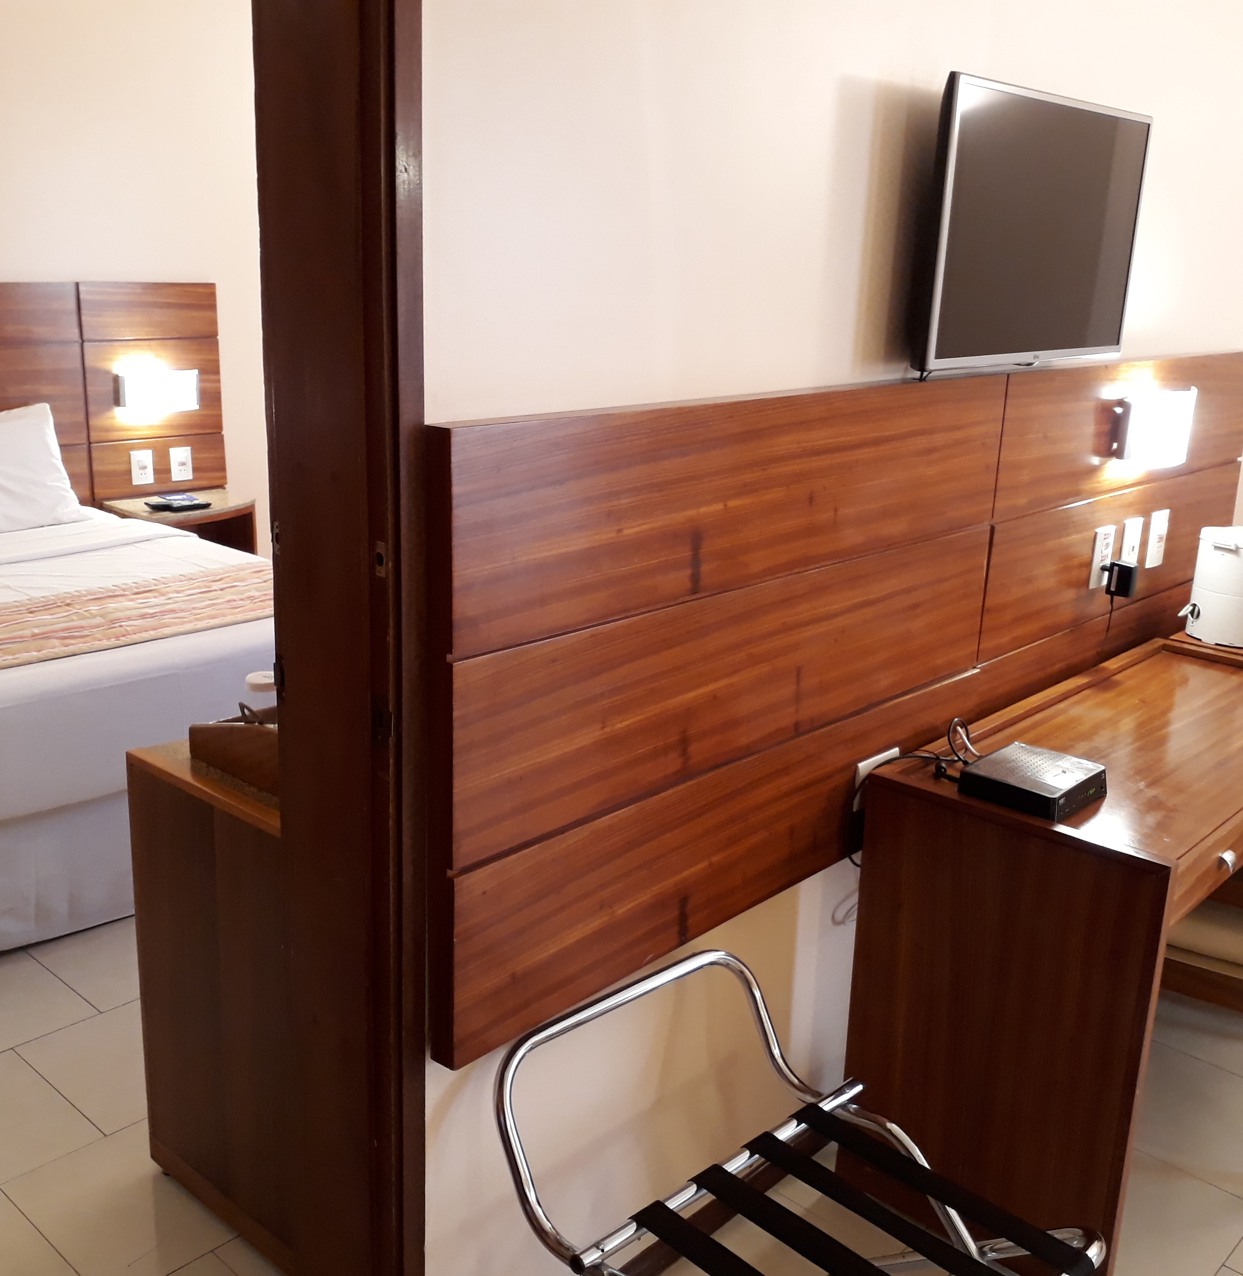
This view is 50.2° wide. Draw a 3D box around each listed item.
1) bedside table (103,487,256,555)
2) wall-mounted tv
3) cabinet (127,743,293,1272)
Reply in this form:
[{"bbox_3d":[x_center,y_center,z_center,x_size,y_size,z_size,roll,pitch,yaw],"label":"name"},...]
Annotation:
[{"bbox_3d":[-1.674,-0.225,5.288,0.467,0.628,0.531,16,22,41],"label":"bedside table"},{"bbox_3d":[0.690,-0.680,2.228,0.063,0.420,0.708,16,22,41],"label":"wall-mounted tv"},{"bbox_3d":[-0.371,0.559,2.389,0.567,0.800,0.757,16,22,41],"label":"cabinet"}]

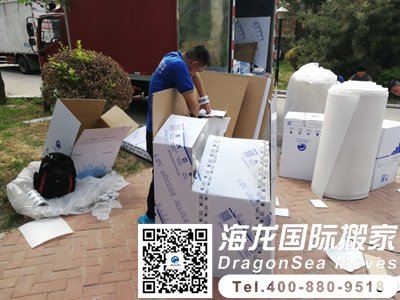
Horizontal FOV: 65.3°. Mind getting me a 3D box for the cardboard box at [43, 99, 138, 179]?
[{"bbox_3d":[-1.219,-0.049,3.348,0.660,0.820,0.540,-10,37,-44],"label":"cardboard box"}]

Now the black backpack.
[{"bbox_3d":[-1.413,0.241,3.067,0.340,0.430,0.220,-6,10,-31],"label":"black backpack"}]

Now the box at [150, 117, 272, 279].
[{"bbox_3d":[0.193,0.271,2.466,0.750,0.940,1.040,4,21,11],"label":"box"}]

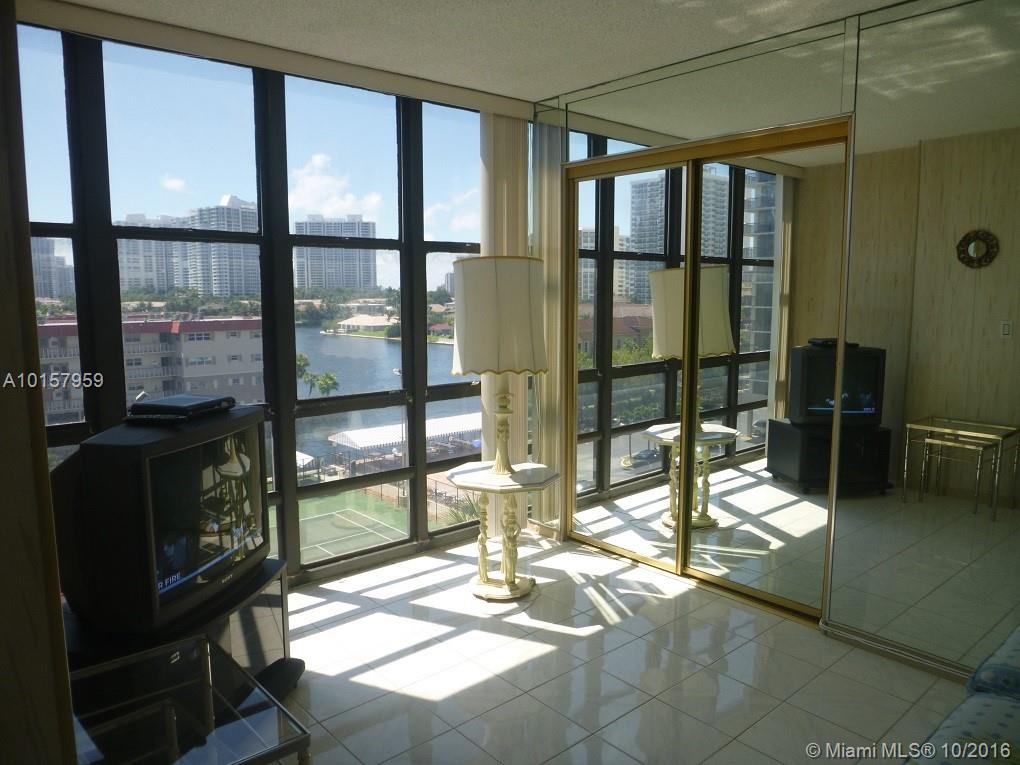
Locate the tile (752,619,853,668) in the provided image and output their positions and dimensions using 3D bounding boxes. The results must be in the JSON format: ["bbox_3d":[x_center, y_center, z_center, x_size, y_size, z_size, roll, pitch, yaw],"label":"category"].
[{"bbox_3d":[1.218,1.071,3.031,0.322,0.010,0.322,-6,9,-41],"label":"tile"}]

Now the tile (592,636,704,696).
[{"bbox_3d":[0.529,1.103,2.861,0.319,0.010,0.319,-7,10,-41],"label":"tile"}]

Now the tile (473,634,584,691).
[{"bbox_3d":[0.074,1.100,2.888,0.319,0.010,0.319,-7,10,-41],"label":"tile"}]

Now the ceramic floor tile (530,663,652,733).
[{"bbox_3d":[0.283,1.122,2.633,0.322,0.010,0.322,-6,9,-41],"label":"ceramic floor tile"}]

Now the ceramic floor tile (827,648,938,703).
[{"bbox_3d":[1.429,1.110,2.800,0.293,0.010,0.319,-7,10,-41],"label":"ceramic floor tile"}]

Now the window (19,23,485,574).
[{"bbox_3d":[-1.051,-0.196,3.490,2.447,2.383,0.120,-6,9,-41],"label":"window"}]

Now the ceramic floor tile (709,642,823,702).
[{"bbox_3d":[0.978,1.098,2.819,0.322,0.010,0.322,-6,9,-41],"label":"ceramic floor tile"}]

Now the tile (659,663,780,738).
[{"bbox_3d":[0.743,1.133,2.623,0.319,0.010,0.319,-7,10,-41],"label":"tile"}]

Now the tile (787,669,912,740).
[{"bbox_3d":[1.192,1.127,2.580,0.322,0.010,0.322,-6,9,-41],"label":"tile"}]

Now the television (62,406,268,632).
[{"bbox_3d":[-1.127,0.410,2.389,0.500,0.573,0.645,1,8,11],"label":"television"}]

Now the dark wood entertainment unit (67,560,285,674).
[{"bbox_3d":[-1.034,0.925,2.424,0.510,0.457,0.710,1,8,11],"label":"dark wood entertainment unit"}]

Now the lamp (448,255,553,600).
[{"bbox_3d":[-0.026,0.211,3.513,0.530,1.580,0.530,0,7,3],"label":"lamp"}]

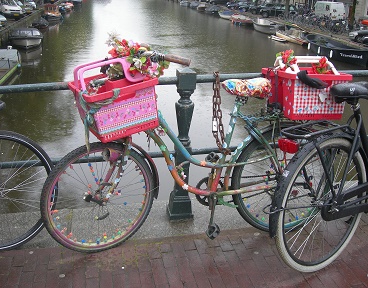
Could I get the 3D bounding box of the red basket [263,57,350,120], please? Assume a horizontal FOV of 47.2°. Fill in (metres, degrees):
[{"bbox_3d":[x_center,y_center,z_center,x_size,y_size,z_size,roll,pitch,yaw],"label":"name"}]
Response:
[{"bbox_3d":[0.723,-0.340,2.496,0.320,0.320,0.430,-3,16,-12],"label":"red basket"}]

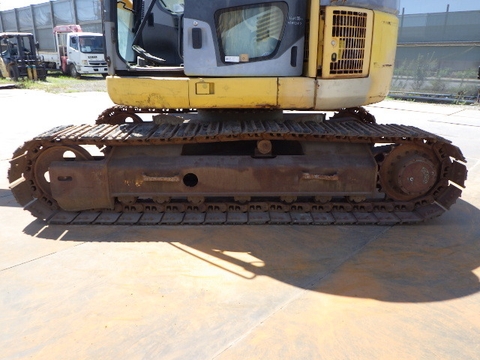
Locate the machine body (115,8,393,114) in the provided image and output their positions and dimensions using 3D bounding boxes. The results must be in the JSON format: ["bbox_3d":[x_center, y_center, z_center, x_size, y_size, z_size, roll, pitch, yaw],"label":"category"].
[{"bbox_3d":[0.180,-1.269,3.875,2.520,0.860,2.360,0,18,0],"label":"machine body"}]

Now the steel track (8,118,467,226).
[{"bbox_3d":[-0.018,-0.073,3.232,3.540,0.730,0.510,0,18,0],"label":"steel track"}]

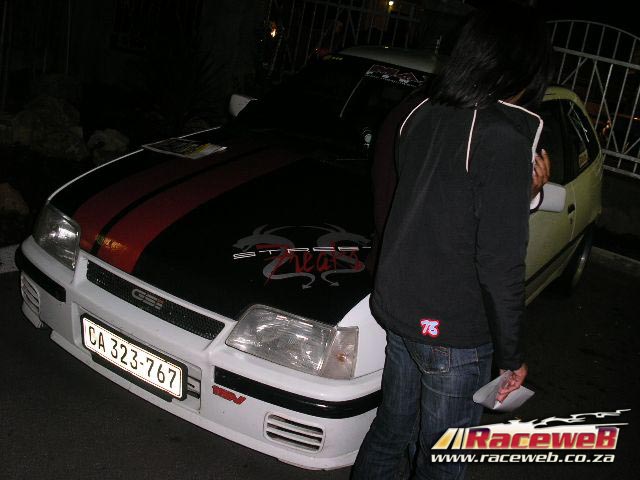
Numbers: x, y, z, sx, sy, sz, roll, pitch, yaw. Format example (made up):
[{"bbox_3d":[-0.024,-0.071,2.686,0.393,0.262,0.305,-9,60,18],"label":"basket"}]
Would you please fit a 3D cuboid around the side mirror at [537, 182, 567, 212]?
[{"bbox_3d":[0.975,-0.183,2.962,0.160,0.125,0.110,20,21,28],"label":"side mirror"}]

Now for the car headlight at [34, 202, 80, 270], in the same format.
[{"bbox_3d":[-0.955,-0.031,2.639,0.390,0.160,0.230,20,21,28],"label":"car headlight"}]

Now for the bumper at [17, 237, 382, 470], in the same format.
[{"bbox_3d":[-0.514,0.341,2.519,1.620,0.430,0.460,20,21,28],"label":"bumper"}]

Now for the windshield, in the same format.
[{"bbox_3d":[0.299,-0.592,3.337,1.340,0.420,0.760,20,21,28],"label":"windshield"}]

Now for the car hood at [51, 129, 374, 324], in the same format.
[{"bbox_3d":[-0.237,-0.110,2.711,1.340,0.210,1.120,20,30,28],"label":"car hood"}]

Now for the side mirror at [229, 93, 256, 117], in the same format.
[{"bbox_3d":[-0.415,-0.716,3.756,0.160,0.125,0.110,20,21,28],"label":"side mirror"}]

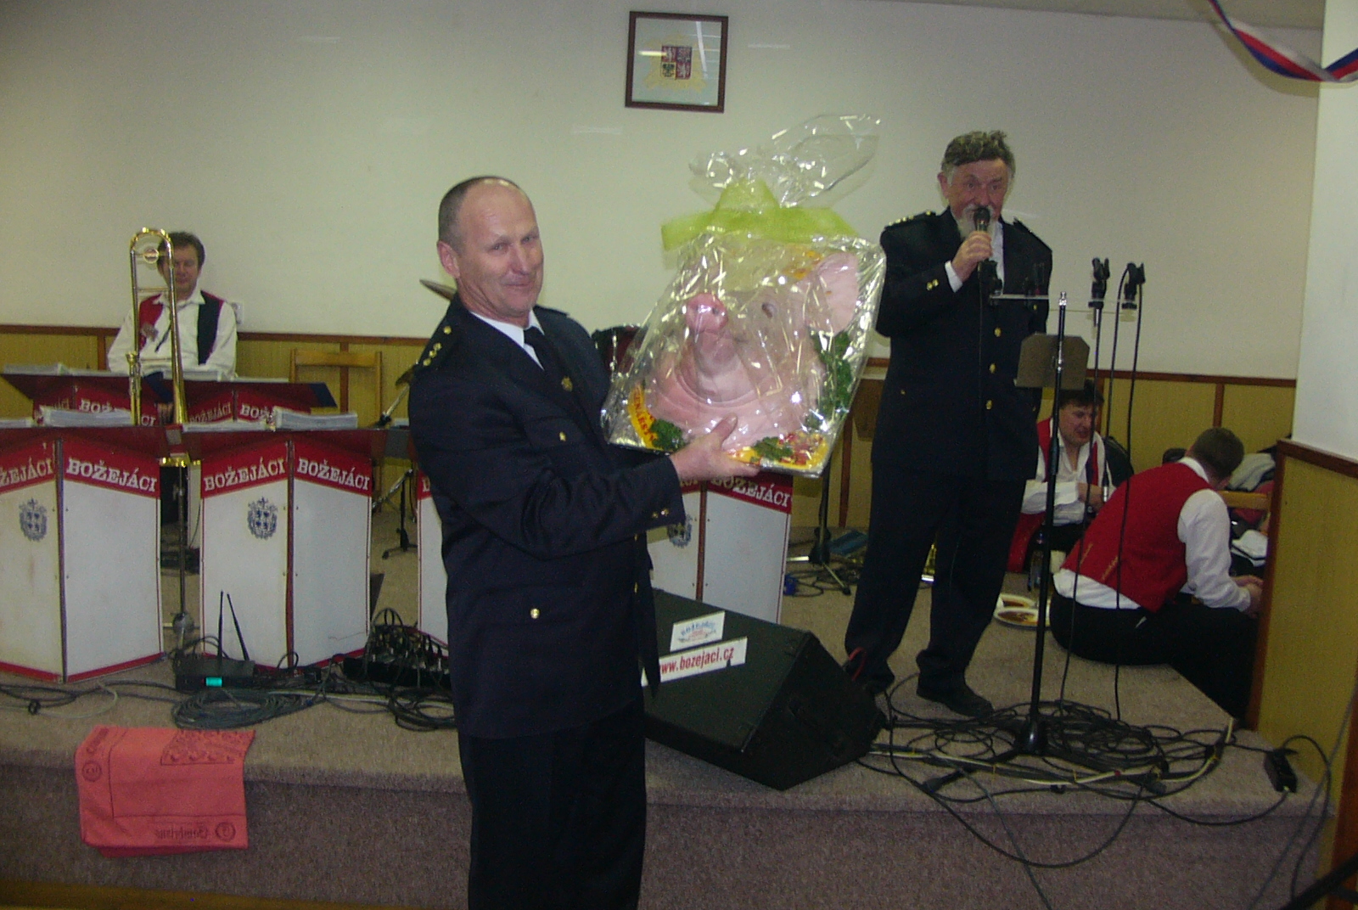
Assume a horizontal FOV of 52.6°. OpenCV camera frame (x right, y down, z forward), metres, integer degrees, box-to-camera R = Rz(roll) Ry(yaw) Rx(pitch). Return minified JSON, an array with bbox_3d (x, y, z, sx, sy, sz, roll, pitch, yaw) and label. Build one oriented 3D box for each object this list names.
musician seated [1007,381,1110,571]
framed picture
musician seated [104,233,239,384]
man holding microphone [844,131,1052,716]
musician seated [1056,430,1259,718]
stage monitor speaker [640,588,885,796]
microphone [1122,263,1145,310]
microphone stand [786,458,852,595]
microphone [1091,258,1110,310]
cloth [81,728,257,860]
[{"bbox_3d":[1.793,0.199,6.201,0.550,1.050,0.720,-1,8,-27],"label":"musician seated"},{"bbox_3d":[-0.010,-2.031,7.104,0.520,0.515,0.030,2,7,0],"label":"framed picture"},{"bbox_3d":[-2.201,-0.281,6.083,0.570,1.400,0.800,1,7,-12],"label":"musician seated"},{"bbox_3d":[0.836,-0.099,4.223,0.570,1.770,0.460,-1,8,-25],"label":"man holding microphone"},{"bbox_3d":[1.767,0.450,5.056,0.850,1.120,0.580,-2,8,-30],"label":"musician seated"},{"bbox_3d":[0.122,0.609,3.803,0.680,0.405,0.630,9,10,42],"label":"stage monitor speaker"},{"bbox_3d":[1.231,-0.455,3.719,0.063,0.128,0.065,2,7,0],"label":"microphone"},{"bbox_3d":[0.665,-0.083,5.968,0.550,1.300,0.550,2,7,0],"label":"microphone stand"},{"bbox_3d":[1.142,-0.462,3.717,0.054,0.142,0.065,2,7,0],"label":"microphone"},{"bbox_3d":[-1.323,0.881,3.583,0.430,0.240,0.310,2,7,0],"label":"cloth"}]

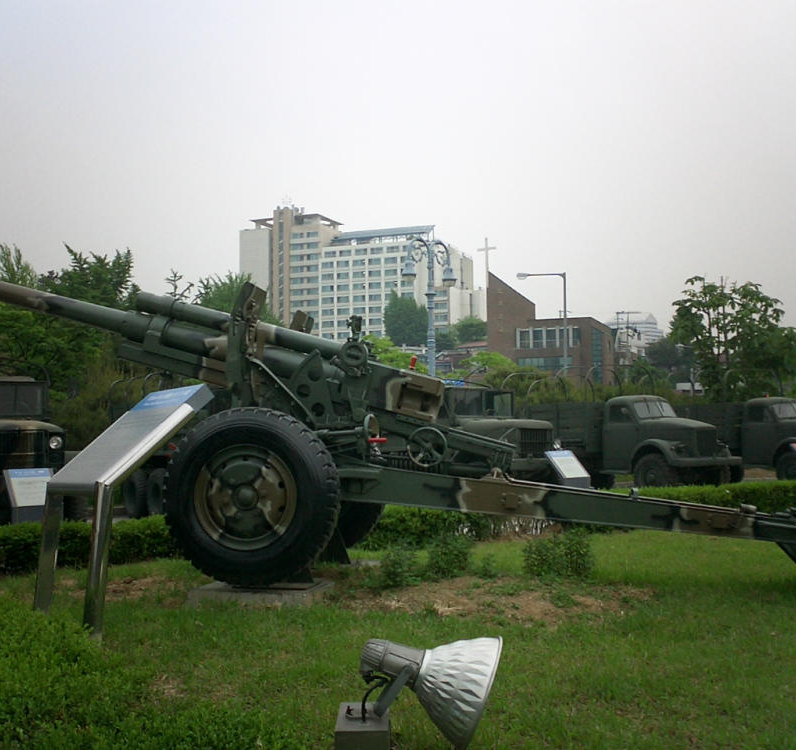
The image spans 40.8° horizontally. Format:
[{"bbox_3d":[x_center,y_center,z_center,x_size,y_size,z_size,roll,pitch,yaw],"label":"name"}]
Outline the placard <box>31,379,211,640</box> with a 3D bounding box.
[{"bbox_3d":[-1.424,0.674,5.575,0.691,1.235,0.740,2,-4,-36],"label":"placard"}]

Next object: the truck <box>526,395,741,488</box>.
[{"bbox_3d":[5.472,1.669,25.465,2.180,2.250,5.530,1,-3,-25],"label":"truck"}]

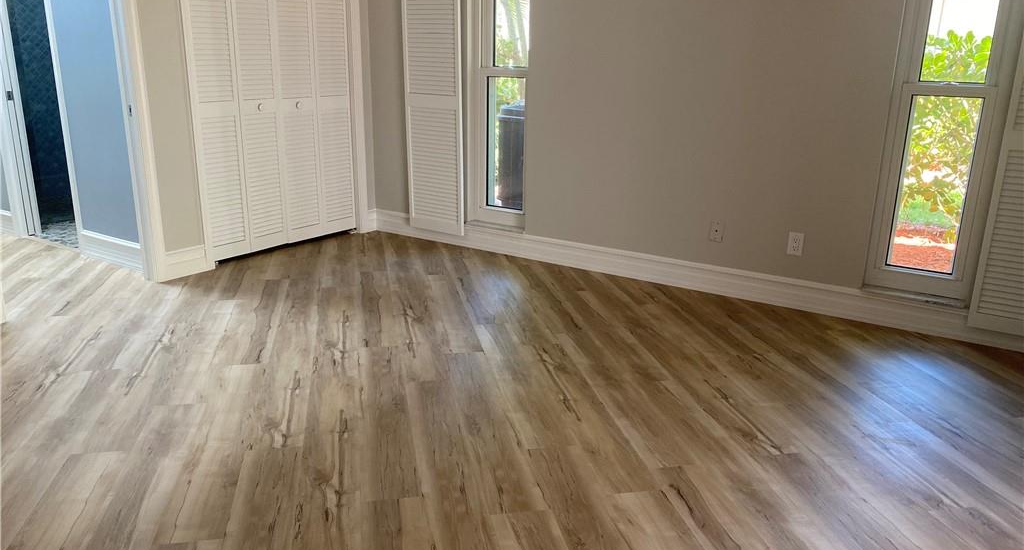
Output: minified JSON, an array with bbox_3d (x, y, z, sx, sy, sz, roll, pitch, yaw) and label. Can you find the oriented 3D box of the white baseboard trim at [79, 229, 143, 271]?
[{"bbox_3d":[-2.398,-0.150,4.599,0.700,0.165,0.018,12,19,33],"label":"white baseboard trim"}]

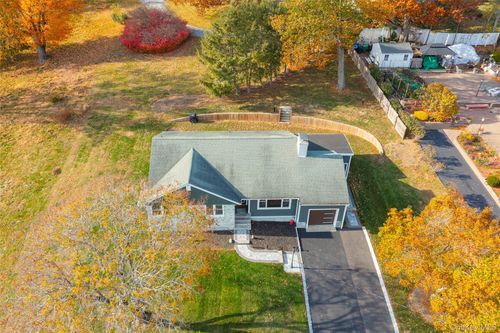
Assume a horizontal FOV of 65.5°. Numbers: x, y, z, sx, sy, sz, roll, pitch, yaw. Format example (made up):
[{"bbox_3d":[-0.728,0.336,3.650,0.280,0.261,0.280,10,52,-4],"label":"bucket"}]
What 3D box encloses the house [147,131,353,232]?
[{"bbox_3d":[0.150,-0.207,42.947,20.800,7.300,13.400,-1,39,-1],"label":"house"}]

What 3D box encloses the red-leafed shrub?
[{"bbox_3d":[-16.393,-24.316,67.428,11.700,4.900,11.000,0,39,0],"label":"red-leafed shrub"}]

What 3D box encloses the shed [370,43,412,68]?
[{"bbox_3d":[21.858,-17.265,59.217,4.769,3.100,3.100,-3,39,-3],"label":"shed"}]

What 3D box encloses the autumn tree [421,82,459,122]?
[{"bbox_3d":[24.474,-8.260,50.330,4.800,5.200,4.800,0,39,0],"label":"autumn tree"}]

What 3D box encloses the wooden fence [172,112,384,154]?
[{"bbox_3d":[3.310,-5.341,52.765,28.186,1.400,5.133,6,39,8],"label":"wooden fence"}]

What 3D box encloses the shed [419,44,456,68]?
[{"bbox_3d":[27.672,-16.828,58.546,5.209,3.250,3.700,-1,39,-1],"label":"shed"}]

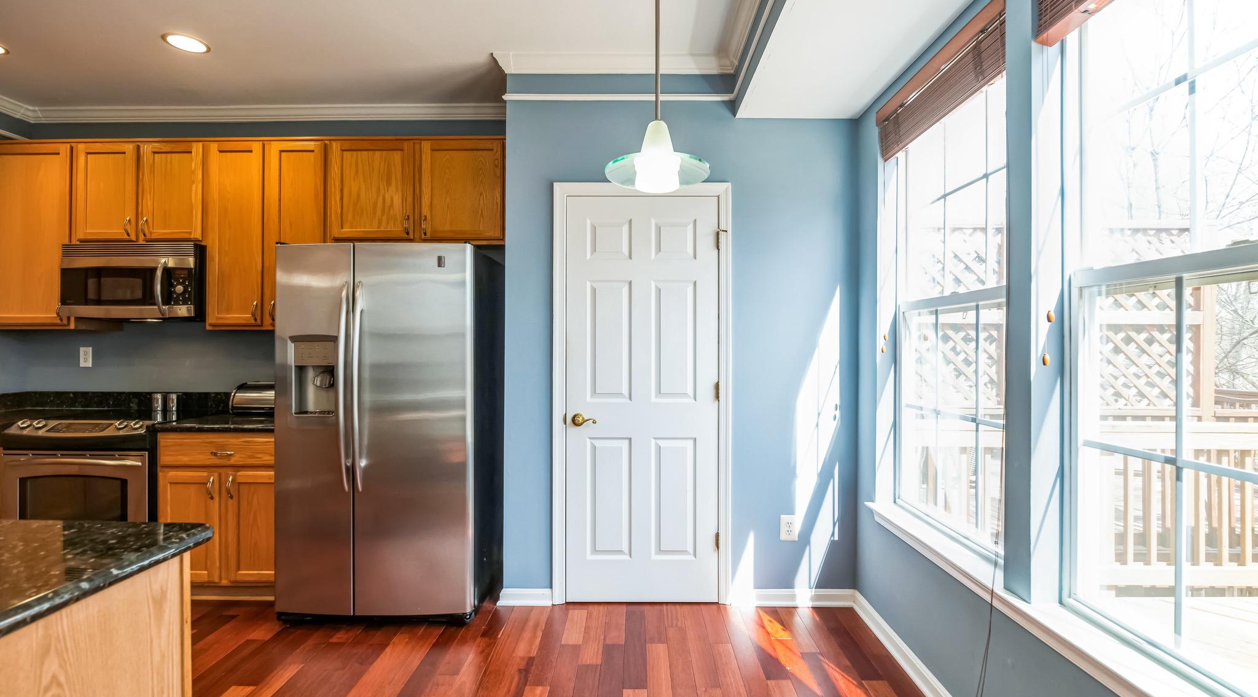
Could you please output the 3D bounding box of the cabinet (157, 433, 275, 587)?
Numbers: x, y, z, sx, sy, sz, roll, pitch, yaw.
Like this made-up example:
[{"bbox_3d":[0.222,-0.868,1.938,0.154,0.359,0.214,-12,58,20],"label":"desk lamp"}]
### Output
[{"bbox_3d":[-1.987,0.830,2.880,0.684,0.850,0.600,0,0,0],"label":"cabinet"}]

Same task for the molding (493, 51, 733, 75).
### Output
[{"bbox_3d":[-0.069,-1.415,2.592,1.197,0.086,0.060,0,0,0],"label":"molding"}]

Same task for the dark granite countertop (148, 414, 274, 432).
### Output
[{"bbox_3d":[-1.986,0.389,2.862,0.693,0.038,0.625,0,0,0],"label":"dark granite countertop"}]

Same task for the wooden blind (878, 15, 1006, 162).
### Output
[{"bbox_3d":[1.177,-0.975,2.001,0.080,0.234,0.817,0,0,0],"label":"wooden blind"}]

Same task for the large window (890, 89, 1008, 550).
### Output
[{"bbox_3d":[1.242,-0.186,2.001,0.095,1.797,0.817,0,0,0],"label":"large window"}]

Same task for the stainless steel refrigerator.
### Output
[{"bbox_3d":[-1.162,0.393,2.740,0.916,1.769,0.780,0,0,0],"label":"stainless steel refrigerator"}]

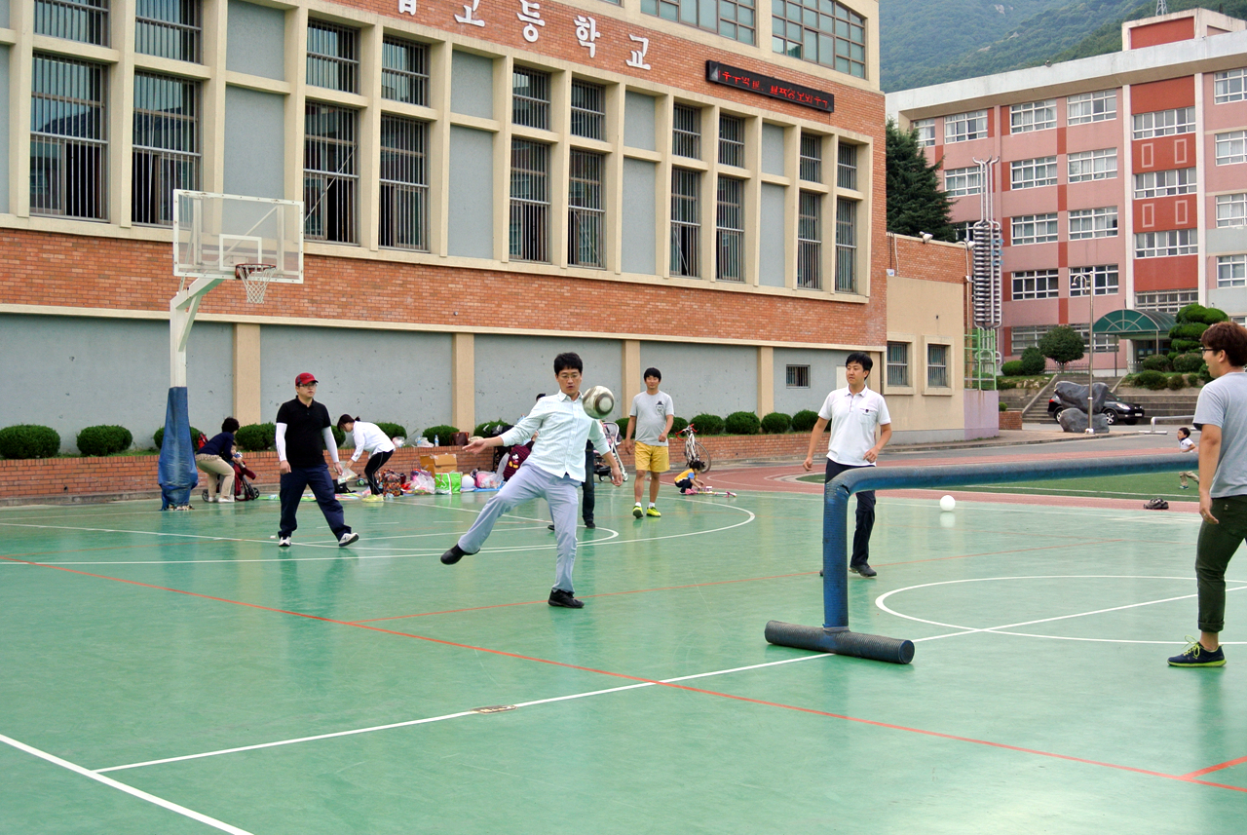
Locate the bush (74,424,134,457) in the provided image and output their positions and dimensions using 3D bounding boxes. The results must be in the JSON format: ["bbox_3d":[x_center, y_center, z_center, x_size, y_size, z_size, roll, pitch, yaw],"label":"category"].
[{"bbox_3d":[-7.708,0.347,25.249,0.840,0.460,0.840,1,1,37],"label":"bush"}]

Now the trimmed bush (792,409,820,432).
[{"bbox_3d":[4.544,0.095,41.388,0.840,0.560,0.840,0,1,0],"label":"trimmed bush"}]

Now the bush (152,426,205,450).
[{"bbox_3d":[-7.092,0.334,27.100,0.800,0.430,0.820,0,0,0],"label":"bush"}]

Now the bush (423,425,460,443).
[{"bbox_3d":[-3.318,0.329,31.033,0.700,0.400,0.700,0,1,0],"label":"bush"}]

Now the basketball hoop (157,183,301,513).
[{"bbox_3d":[-5.250,-0.785,21.852,1.820,3.980,2.630,-1,1,-41],"label":"basketball hoop"}]

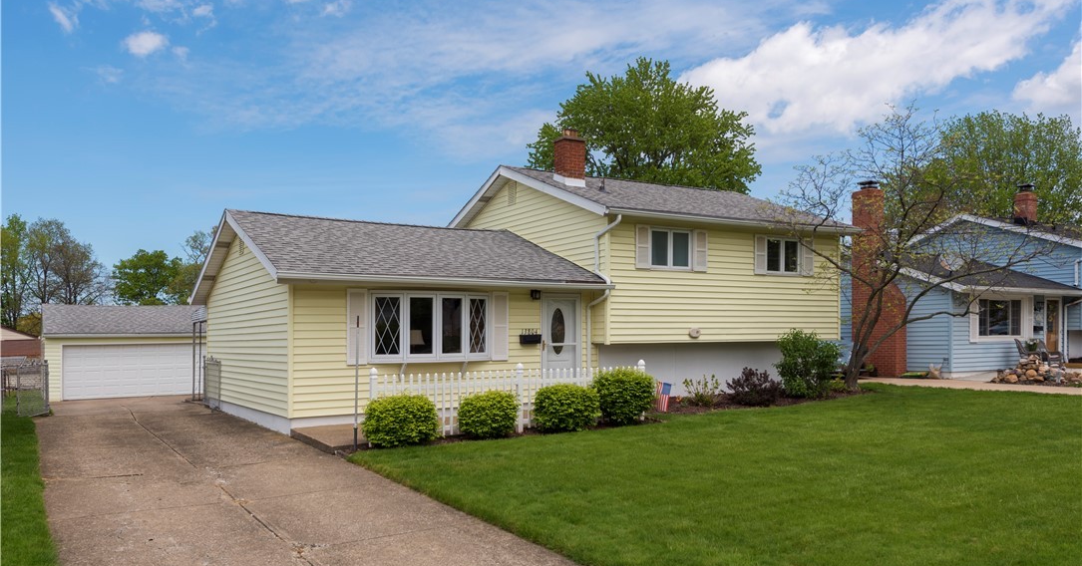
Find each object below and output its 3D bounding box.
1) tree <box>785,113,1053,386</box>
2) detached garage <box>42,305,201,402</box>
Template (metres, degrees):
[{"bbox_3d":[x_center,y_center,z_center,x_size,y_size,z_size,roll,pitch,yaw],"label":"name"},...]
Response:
[{"bbox_3d":[9.562,-0.903,18.400,7.000,7.300,6.300,2,-4,-33],"label":"tree"},{"bbox_3d":[-17.500,2.830,31.500,6.800,3.850,6.800,2,-4,-33],"label":"detached garage"}]

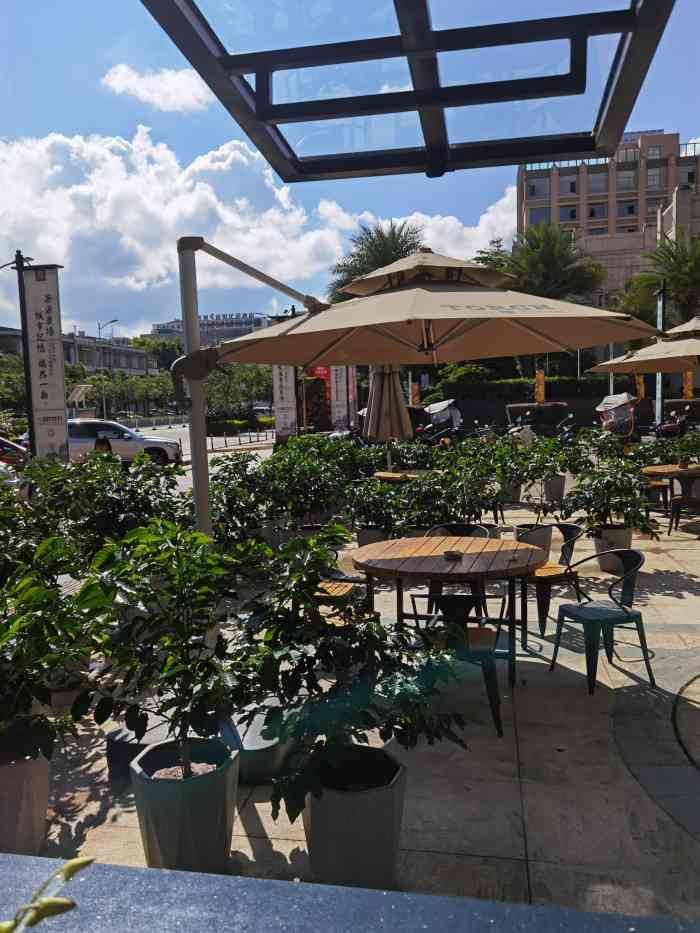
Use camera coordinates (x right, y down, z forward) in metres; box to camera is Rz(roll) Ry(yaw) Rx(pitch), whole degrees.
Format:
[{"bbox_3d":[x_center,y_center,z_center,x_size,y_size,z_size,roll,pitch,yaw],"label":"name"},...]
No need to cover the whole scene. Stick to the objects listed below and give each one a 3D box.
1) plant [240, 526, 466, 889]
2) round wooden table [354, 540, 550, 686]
[{"bbox_3d":[0.029,0.880,2.724,0.840,1.316,0.800,-1,4,0],"label":"plant"},{"bbox_3d":[0.677,0.968,4.994,1.300,0.750,1.300,-2,4,0],"label":"round wooden table"}]

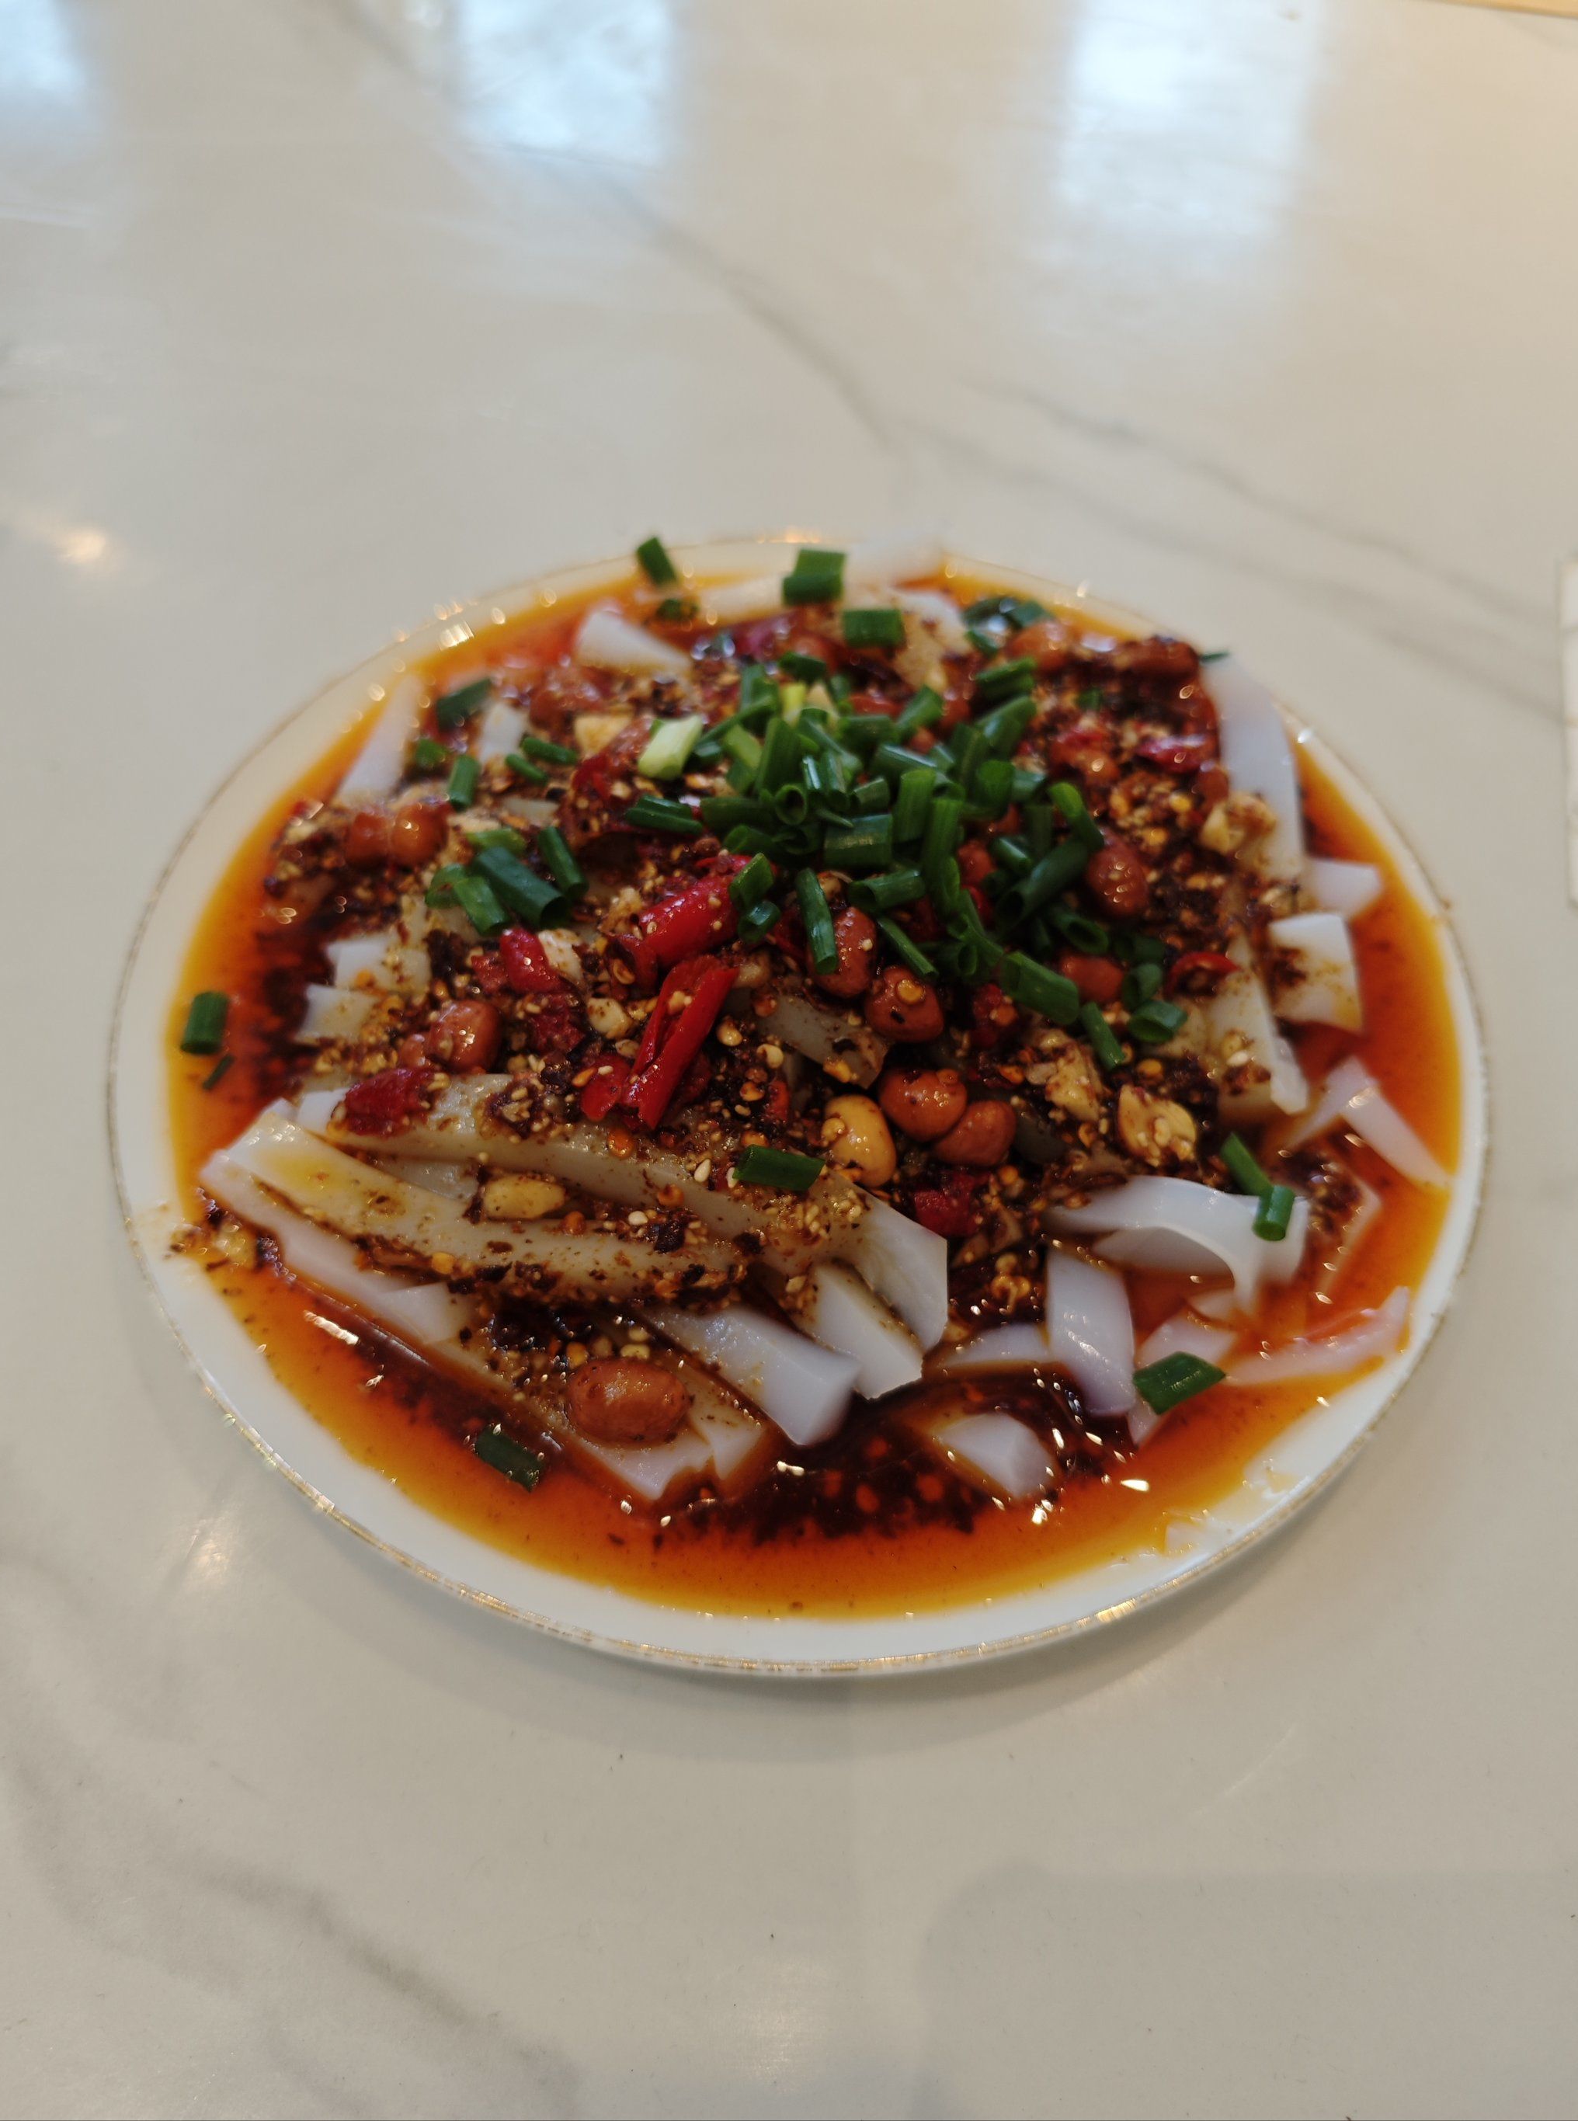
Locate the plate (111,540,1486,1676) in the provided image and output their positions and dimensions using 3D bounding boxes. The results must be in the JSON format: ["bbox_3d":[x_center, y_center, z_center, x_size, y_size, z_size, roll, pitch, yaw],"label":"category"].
[{"bbox_3d":[0.002,-0.007,0.254,0.212,0.026,0.212,0,56,0],"label":"plate"}]

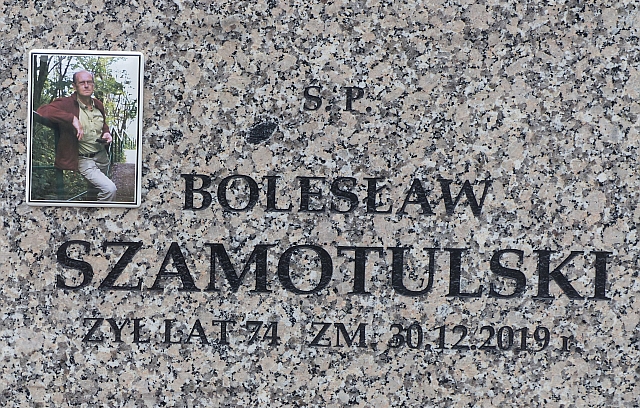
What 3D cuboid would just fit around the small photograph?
[{"bbox_3d":[-0.223,-0.072,3.755,0.110,0.150,0.006,1,8,0],"label":"small photograph"}]

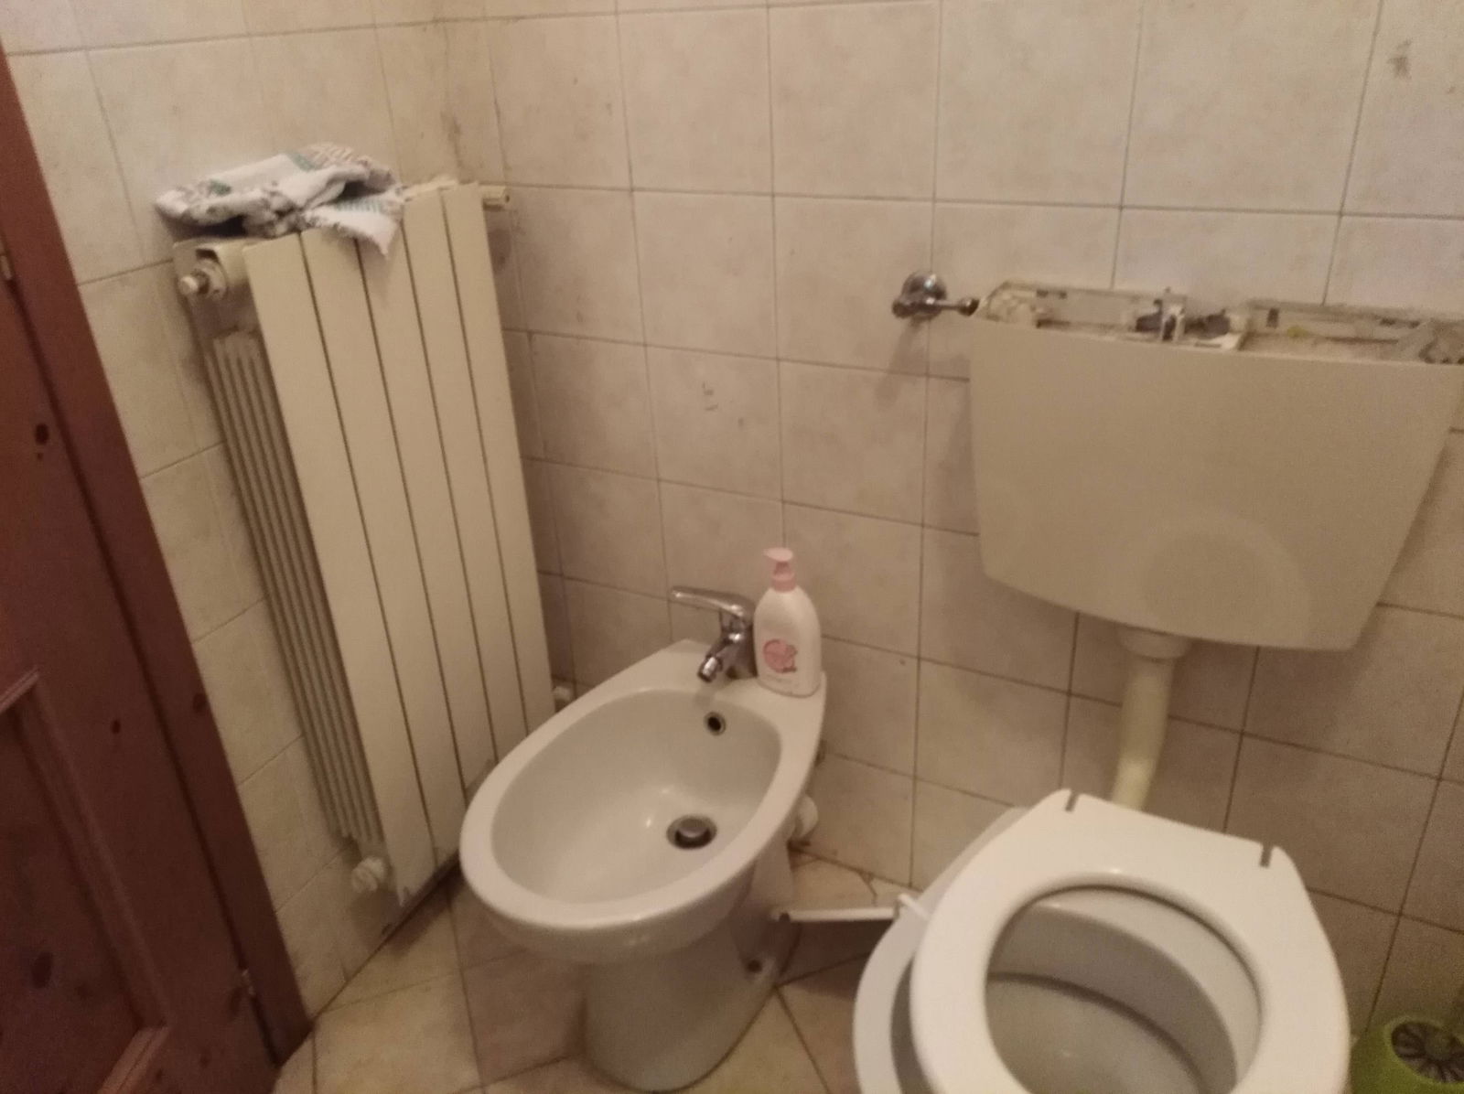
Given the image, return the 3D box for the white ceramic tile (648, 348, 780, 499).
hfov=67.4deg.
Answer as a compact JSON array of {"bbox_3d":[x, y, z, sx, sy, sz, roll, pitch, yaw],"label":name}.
[{"bbox_3d":[-0.021,-0.171,1.493,0.200,0.200,0.010,11,30,27],"label":"white ceramic tile"}]

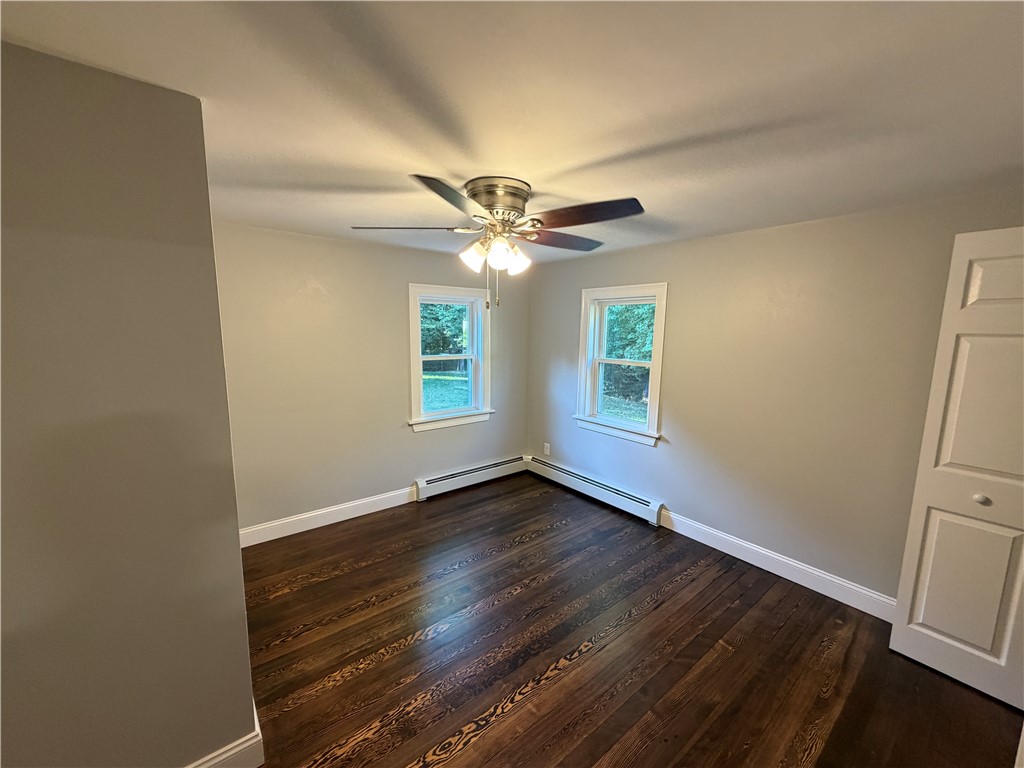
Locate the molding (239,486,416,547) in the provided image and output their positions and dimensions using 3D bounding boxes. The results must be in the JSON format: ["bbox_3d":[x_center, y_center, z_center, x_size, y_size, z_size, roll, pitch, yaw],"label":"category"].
[{"bbox_3d":[-1.405,1.043,3.319,1.367,0.141,0.020,-6,10,-38],"label":"molding"}]

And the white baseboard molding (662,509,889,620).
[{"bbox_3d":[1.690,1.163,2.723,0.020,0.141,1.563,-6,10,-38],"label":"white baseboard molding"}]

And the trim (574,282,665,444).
[{"bbox_3d":[0.924,-0.182,3.556,0.120,1.280,0.890,-6,10,-38],"label":"trim"}]

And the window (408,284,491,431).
[{"bbox_3d":[-0.560,-0.239,3.824,0.890,1.280,0.120,-6,10,-38],"label":"window"}]

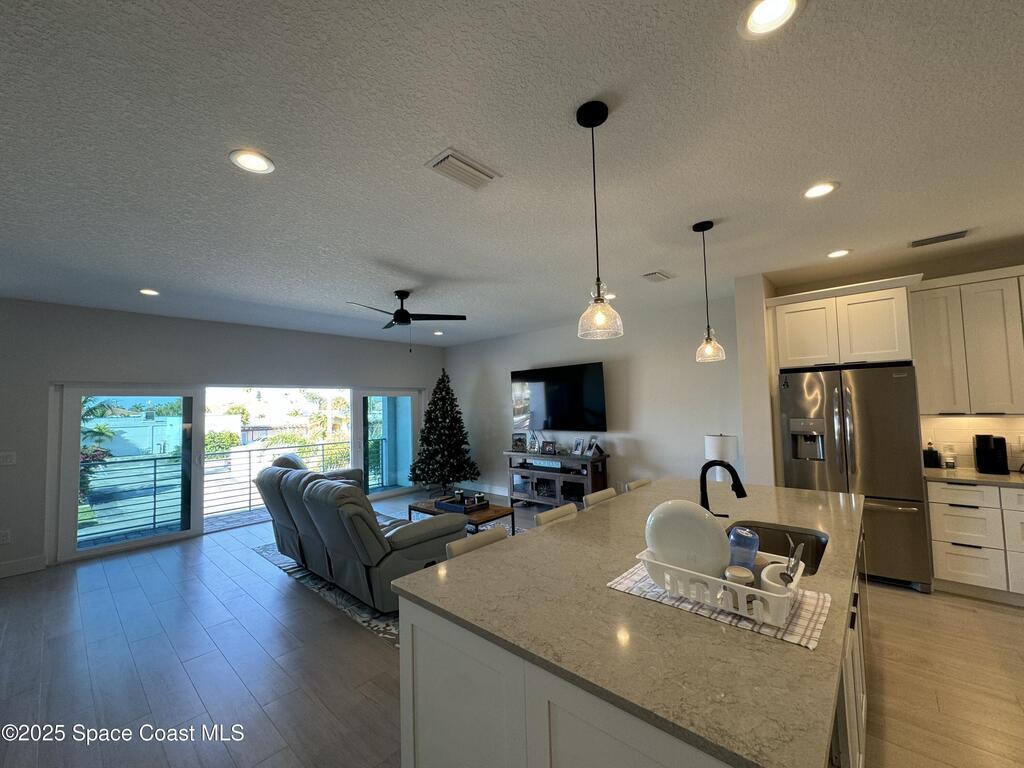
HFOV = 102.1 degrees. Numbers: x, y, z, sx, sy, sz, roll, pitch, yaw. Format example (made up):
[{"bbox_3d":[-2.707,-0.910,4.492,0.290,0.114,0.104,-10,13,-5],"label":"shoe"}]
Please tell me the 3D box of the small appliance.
[{"bbox_3d":[3.785,0.548,3.288,0.170,0.296,0.260,-4,-4,41],"label":"small appliance"}]

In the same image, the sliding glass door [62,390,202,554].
[{"bbox_3d":[-4.578,1.008,5.021,0.100,1.930,1.270,-4,-4,41],"label":"sliding glass door"}]

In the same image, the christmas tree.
[{"bbox_3d":[-1.183,0.837,7.156,1.180,2.190,1.180,-2,-3,0],"label":"christmas tree"}]

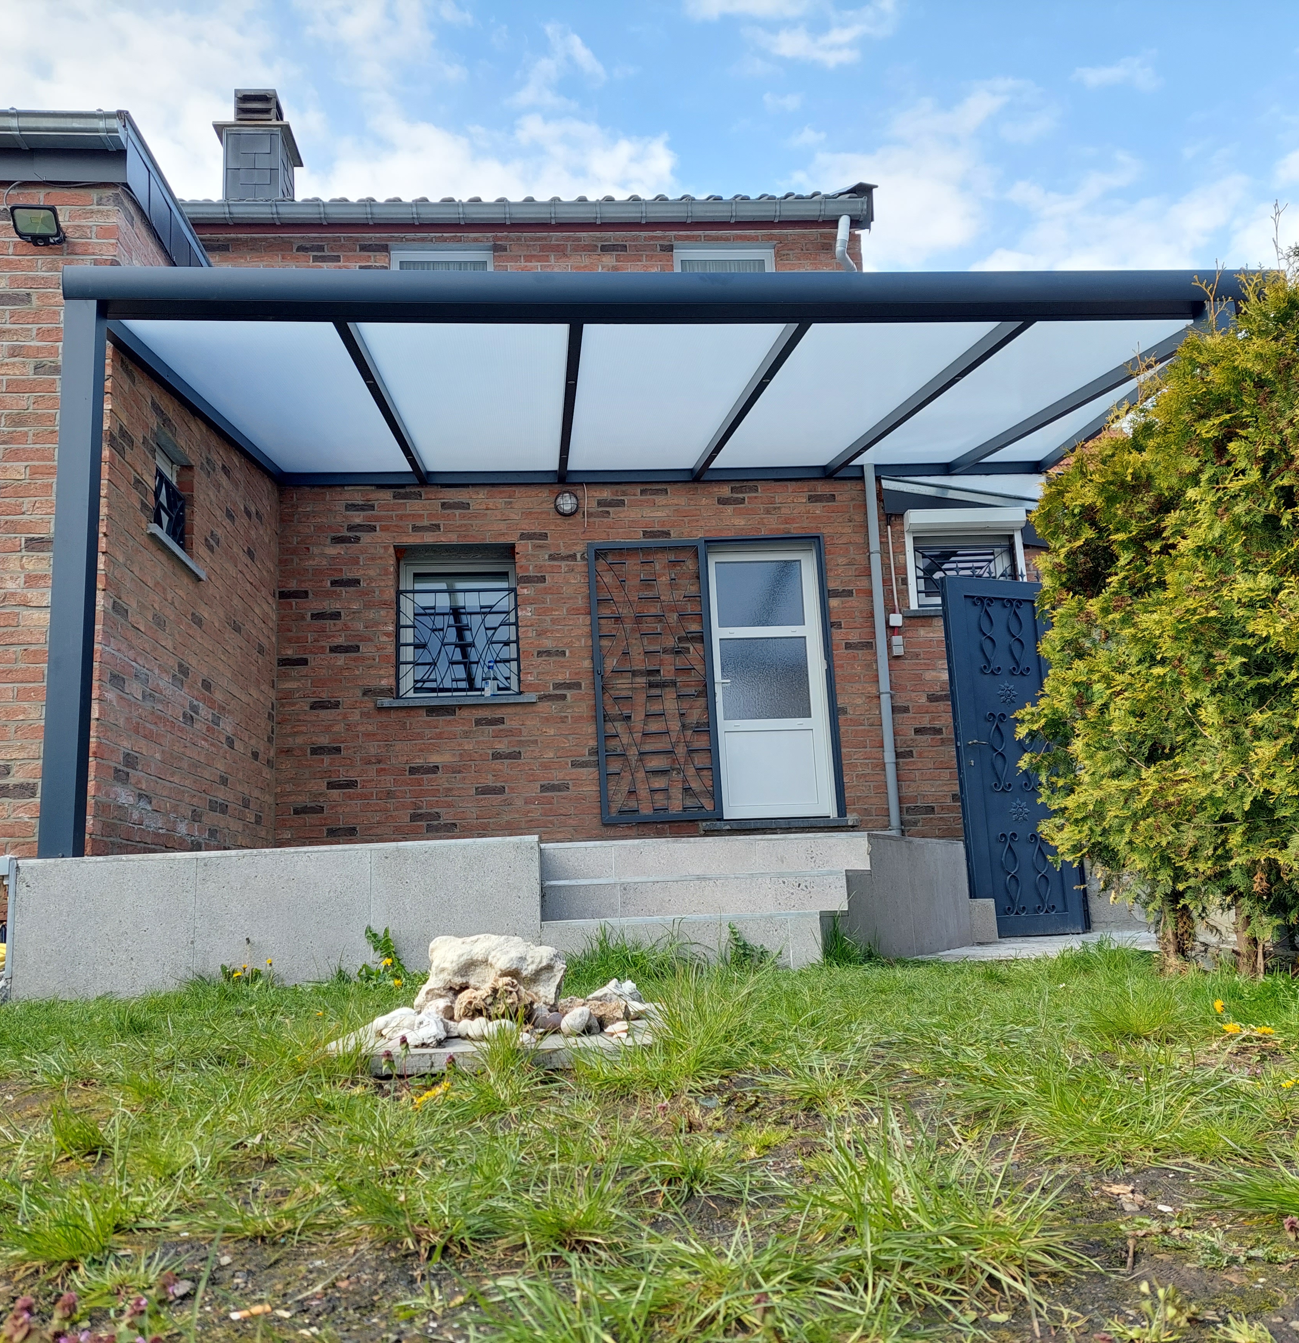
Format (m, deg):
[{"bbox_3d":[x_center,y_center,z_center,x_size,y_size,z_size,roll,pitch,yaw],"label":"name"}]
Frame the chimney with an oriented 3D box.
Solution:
[{"bbox_3d":[-3.897,-5.102,12.411,0.727,1.306,0.727,-2,-11,-5],"label":"chimney"}]

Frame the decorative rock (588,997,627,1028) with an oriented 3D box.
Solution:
[{"bbox_3d":[-0.070,0.576,2.096,0.071,0.048,0.056,-2,-11,-5],"label":"decorative rock"}]

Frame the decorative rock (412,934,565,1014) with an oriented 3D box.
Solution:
[{"bbox_3d":[-0.321,0.608,2.492,0.317,0.159,0.198,-2,-11,-5],"label":"decorative rock"}]

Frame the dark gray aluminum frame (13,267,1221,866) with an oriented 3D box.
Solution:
[{"bbox_3d":[0.280,-0.474,6.894,5.490,2.965,4.050,-2,-11,-5],"label":"dark gray aluminum frame"}]

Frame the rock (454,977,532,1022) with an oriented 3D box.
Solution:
[{"bbox_3d":[-0.284,0.603,2.278,0.147,0.083,0.107,-2,-11,-5],"label":"rock"}]

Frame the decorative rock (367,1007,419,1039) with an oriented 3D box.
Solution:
[{"bbox_3d":[-0.429,0.587,2.077,0.093,0.051,0.073,-2,-11,-5],"label":"decorative rock"}]

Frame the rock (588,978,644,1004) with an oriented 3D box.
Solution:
[{"bbox_3d":[-0.065,0.640,2.462,0.117,0.061,0.092,-2,-11,-5],"label":"rock"}]

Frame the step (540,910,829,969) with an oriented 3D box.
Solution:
[{"bbox_3d":[0.111,1.004,4.618,1.012,0.182,0.300,-2,-11,-5],"label":"step"}]

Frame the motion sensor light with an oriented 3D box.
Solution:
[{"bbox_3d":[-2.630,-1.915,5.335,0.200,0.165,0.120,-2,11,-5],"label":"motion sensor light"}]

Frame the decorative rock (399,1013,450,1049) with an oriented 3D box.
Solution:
[{"bbox_3d":[-0.352,0.557,1.937,0.082,0.050,0.069,-2,-11,-5],"label":"decorative rock"}]

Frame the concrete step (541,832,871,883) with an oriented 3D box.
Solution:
[{"bbox_3d":[0.233,0.802,5.261,1.364,0.162,0.300,-2,-11,-5],"label":"concrete step"}]

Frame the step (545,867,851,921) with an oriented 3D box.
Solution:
[{"bbox_3d":[0.172,0.898,4.941,1.188,0.144,0.300,-2,-11,-5],"label":"step"}]

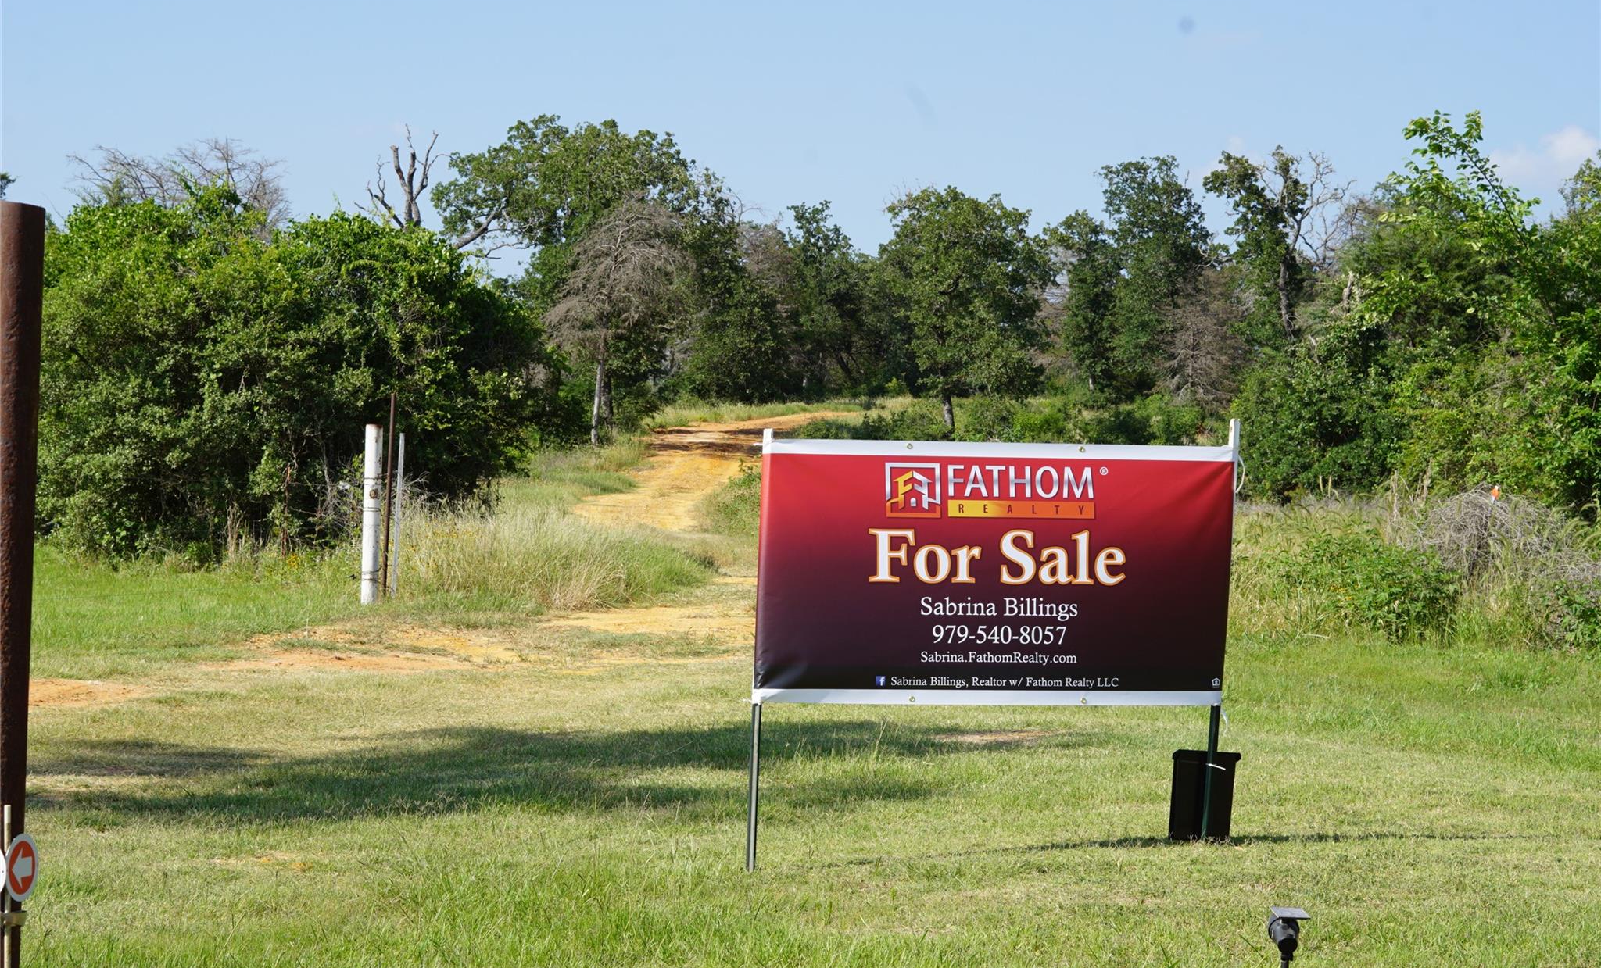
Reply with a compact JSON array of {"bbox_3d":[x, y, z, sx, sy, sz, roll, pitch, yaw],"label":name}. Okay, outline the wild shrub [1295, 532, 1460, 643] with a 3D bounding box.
[{"bbox_3d":[4.144,0.742,24.000,1.180,0.800,1.100,2,1,0],"label":"wild shrub"}]

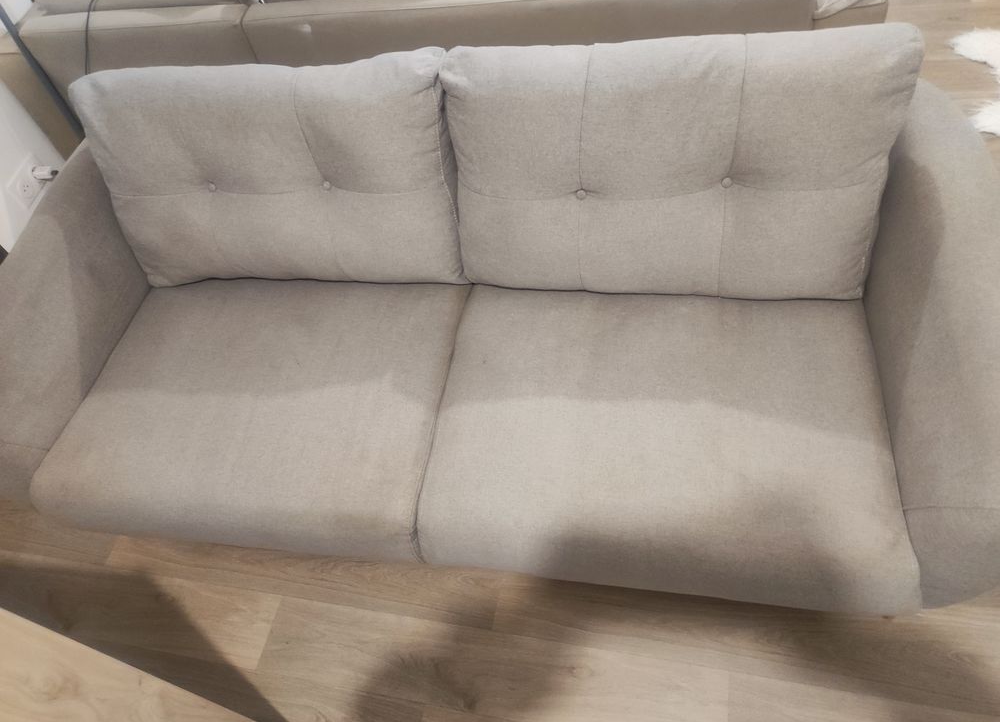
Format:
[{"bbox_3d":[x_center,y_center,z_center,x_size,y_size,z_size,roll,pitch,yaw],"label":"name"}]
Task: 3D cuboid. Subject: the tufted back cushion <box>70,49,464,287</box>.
[{"bbox_3d":[-0.458,-0.405,1.586,0.775,0.475,0.175,2,40,12],"label":"tufted back cushion"}]

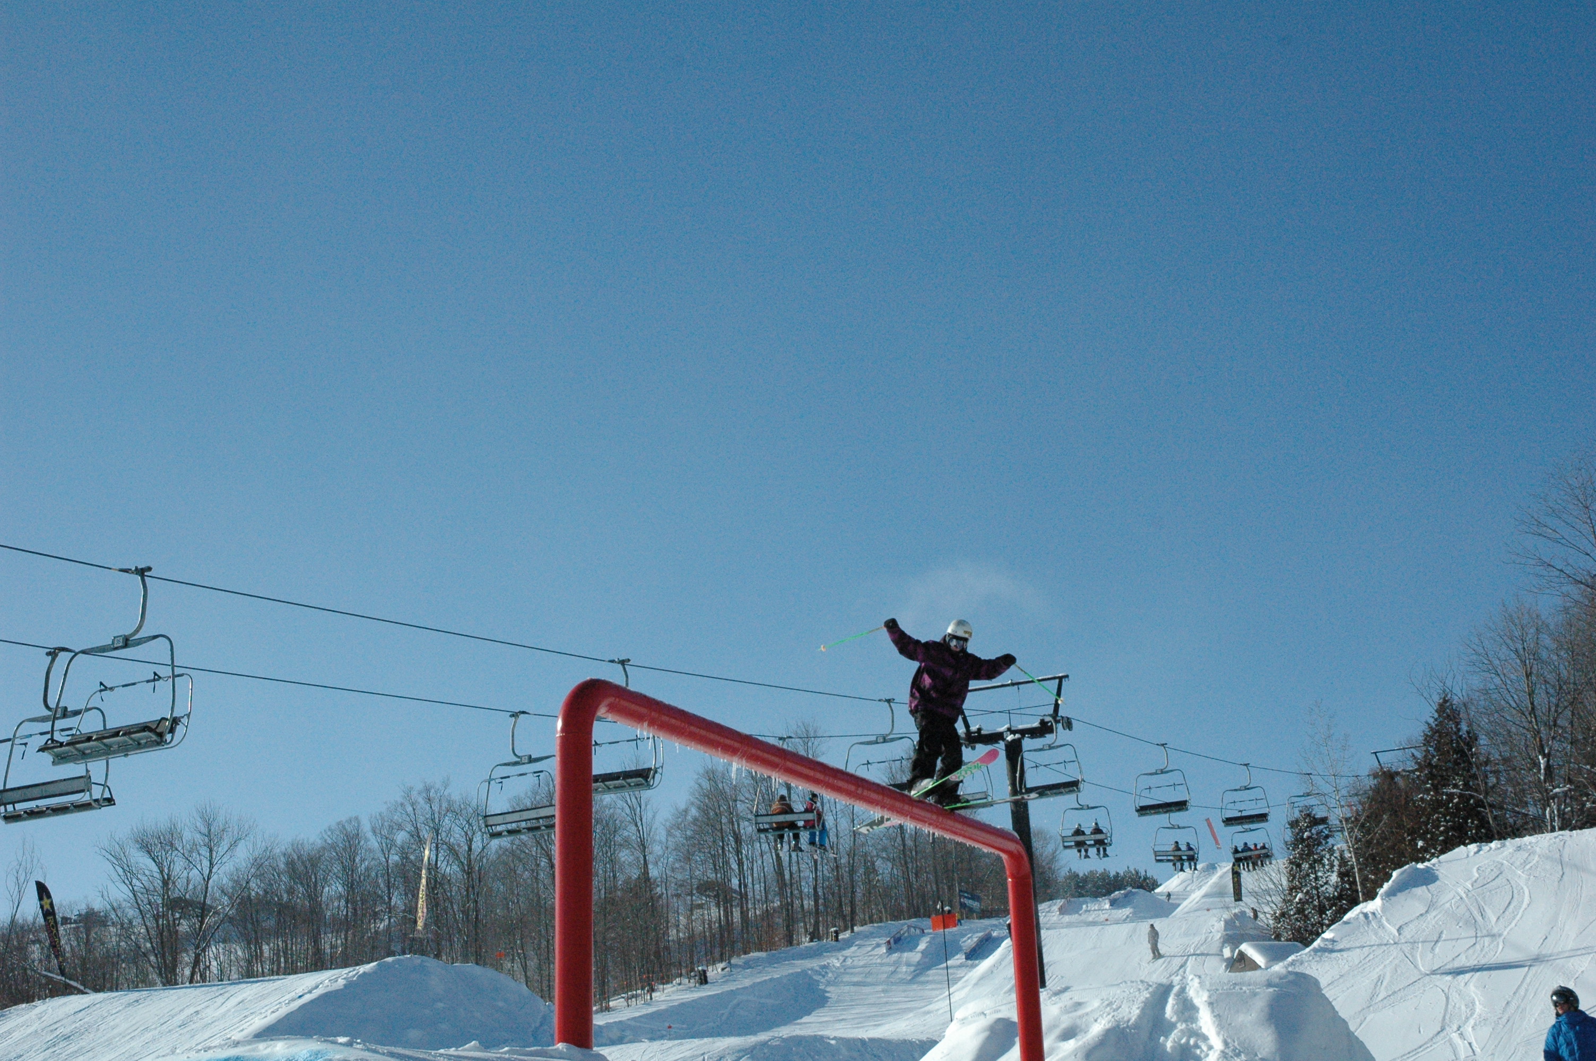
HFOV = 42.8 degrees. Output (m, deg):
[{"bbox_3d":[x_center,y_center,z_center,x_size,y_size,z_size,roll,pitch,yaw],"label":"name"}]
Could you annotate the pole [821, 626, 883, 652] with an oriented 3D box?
[{"bbox_3d":[0.549,1.014,19.330,0.070,0.070,1.050,14,-25,-38],"label":"pole"}]

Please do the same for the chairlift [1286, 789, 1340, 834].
[{"bbox_3d":[27.092,14.294,108.102,2.300,2.850,1.000,-11,-21,24],"label":"chairlift"}]

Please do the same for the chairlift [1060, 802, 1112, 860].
[{"bbox_3d":[12.263,12.062,86.688,2.300,2.850,1.000,-11,-21,24],"label":"chairlift"}]

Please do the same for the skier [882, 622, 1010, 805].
[{"bbox_3d":[1.402,1.712,19.100,1.200,1.700,0.650,6,-21,-22],"label":"skier"}]

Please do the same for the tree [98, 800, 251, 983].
[{"bbox_3d":[-36.361,21.807,120.000,8.800,11.300,8.200,-2,-19,0],"label":"tree"}]

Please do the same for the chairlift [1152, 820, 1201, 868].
[{"bbox_3d":[18.527,14.784,99.588,2.300,2.850,1.000,-11,-21,24],"label":"chairlift"}]

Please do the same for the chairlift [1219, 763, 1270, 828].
[{"bbox_3d":[20.929,12.386,95.202,2.300,2.850,1.000,-11,-21,24],"label":"chairlift"}]

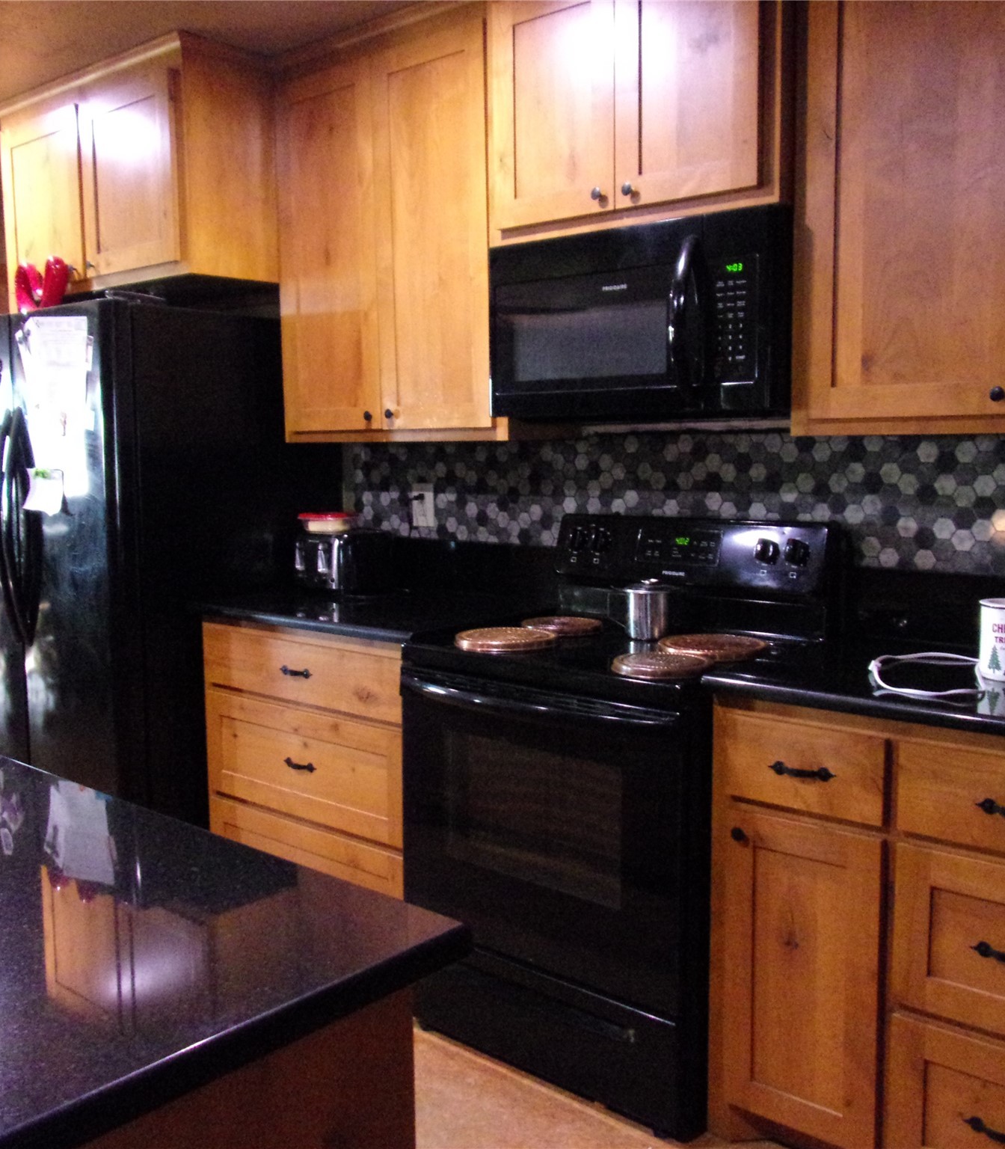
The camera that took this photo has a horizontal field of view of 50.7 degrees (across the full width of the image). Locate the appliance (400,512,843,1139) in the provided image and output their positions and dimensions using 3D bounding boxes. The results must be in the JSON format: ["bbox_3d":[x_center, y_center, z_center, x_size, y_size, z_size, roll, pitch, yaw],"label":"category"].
[{"bbox_3d":[0.259,0.482,2.519,0.745,1.186,0.726,5,8,39],"label":"appliance"}]

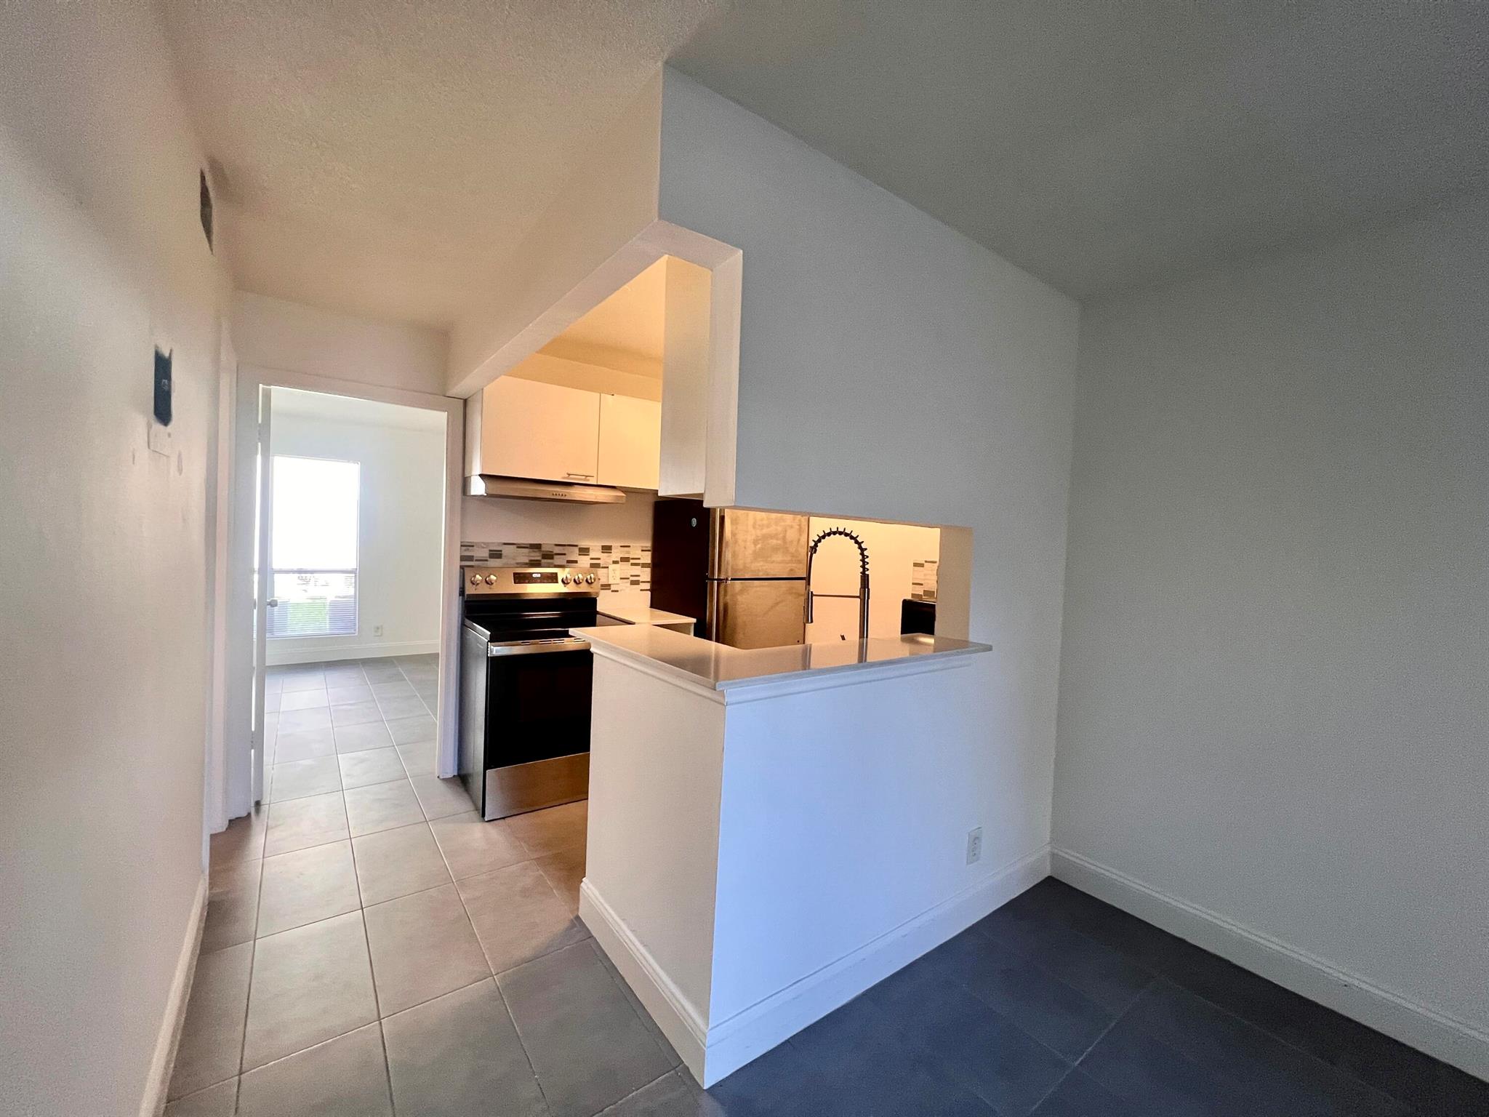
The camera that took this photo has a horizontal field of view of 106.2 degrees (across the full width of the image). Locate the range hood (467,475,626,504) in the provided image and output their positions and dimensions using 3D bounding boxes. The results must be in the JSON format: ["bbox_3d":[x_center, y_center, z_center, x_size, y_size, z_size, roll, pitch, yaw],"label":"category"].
[{"bbox_3d":[-1.171,-0.389,3.303,0.764,0.122,0.530,2,1,-36],"label":"range hood"}]

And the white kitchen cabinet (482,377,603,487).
[{"bbox_3d":[-1.254,-0.724,3.347,0.650,0.545,0.340,2,1,-36],"label":"white kitchen cabinet"}]

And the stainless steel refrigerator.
[{"bbox_3d":[-0.109,0.461,3.911,0.760,1.675,0.800,2,1,-36],"label":"stainless steel refrigerator"}]

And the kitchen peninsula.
[{"bbox_3d":[0.165,0.816,2.167,1.340,1.030,0.990,2,1,-36],"label":"kitchen peninsula"}]

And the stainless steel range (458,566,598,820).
[{"bbox_3d":[-1.125,0.668,3.205,0.763,1.205,0.730,2,1,-36],"label":"stainless steel range"}]

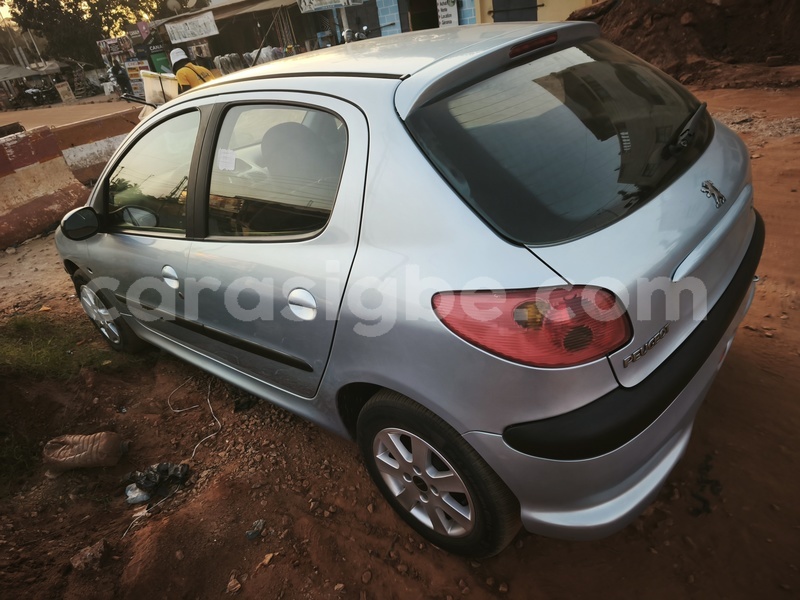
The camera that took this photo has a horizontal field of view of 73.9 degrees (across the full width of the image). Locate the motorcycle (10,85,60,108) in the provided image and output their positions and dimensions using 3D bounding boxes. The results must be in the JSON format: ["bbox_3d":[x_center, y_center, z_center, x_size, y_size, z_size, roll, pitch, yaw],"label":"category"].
[{"bbox_3d":[-17.145,-9.572,25.000,1.950,1.080,0.720,-1,28,14],"label":"motorcycle"}]

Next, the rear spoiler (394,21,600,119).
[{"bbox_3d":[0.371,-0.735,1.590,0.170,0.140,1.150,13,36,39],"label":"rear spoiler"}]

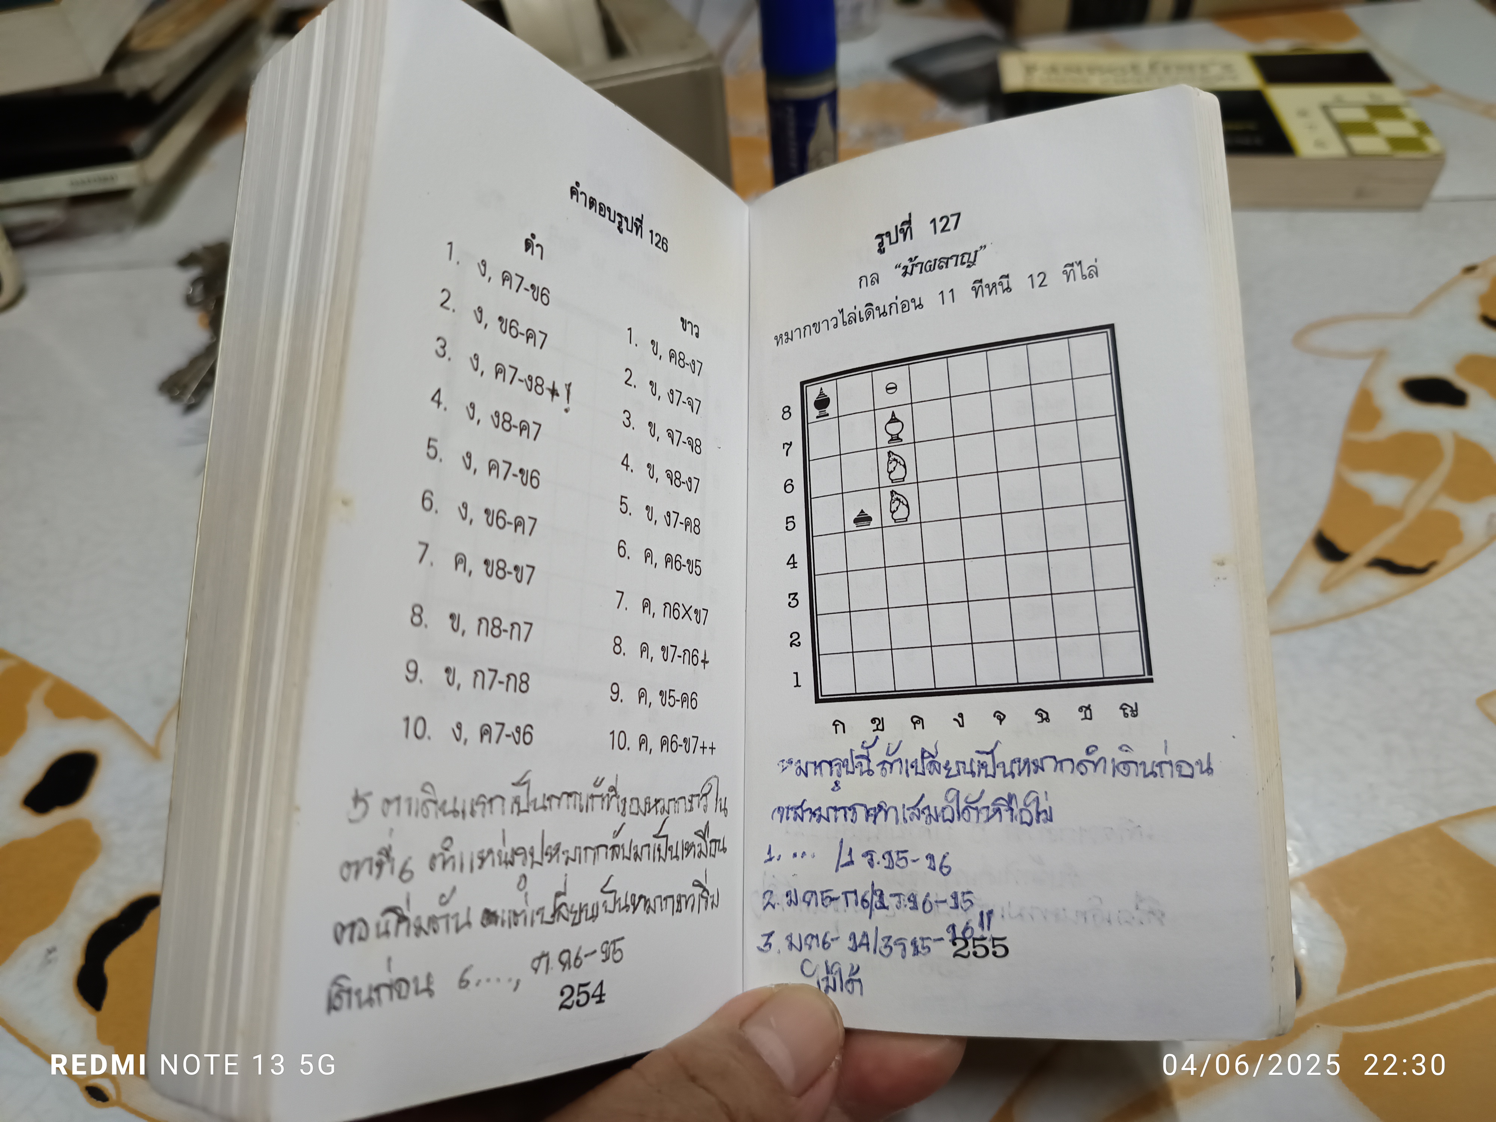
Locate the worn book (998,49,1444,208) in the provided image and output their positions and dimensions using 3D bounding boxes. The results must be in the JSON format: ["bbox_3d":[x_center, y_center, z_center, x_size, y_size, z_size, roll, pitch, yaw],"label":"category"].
[{"bbox_3d":[0.200,-0.196,0.466,0.169,0.024,0.108,3,47,8],"label":"worn book"}]

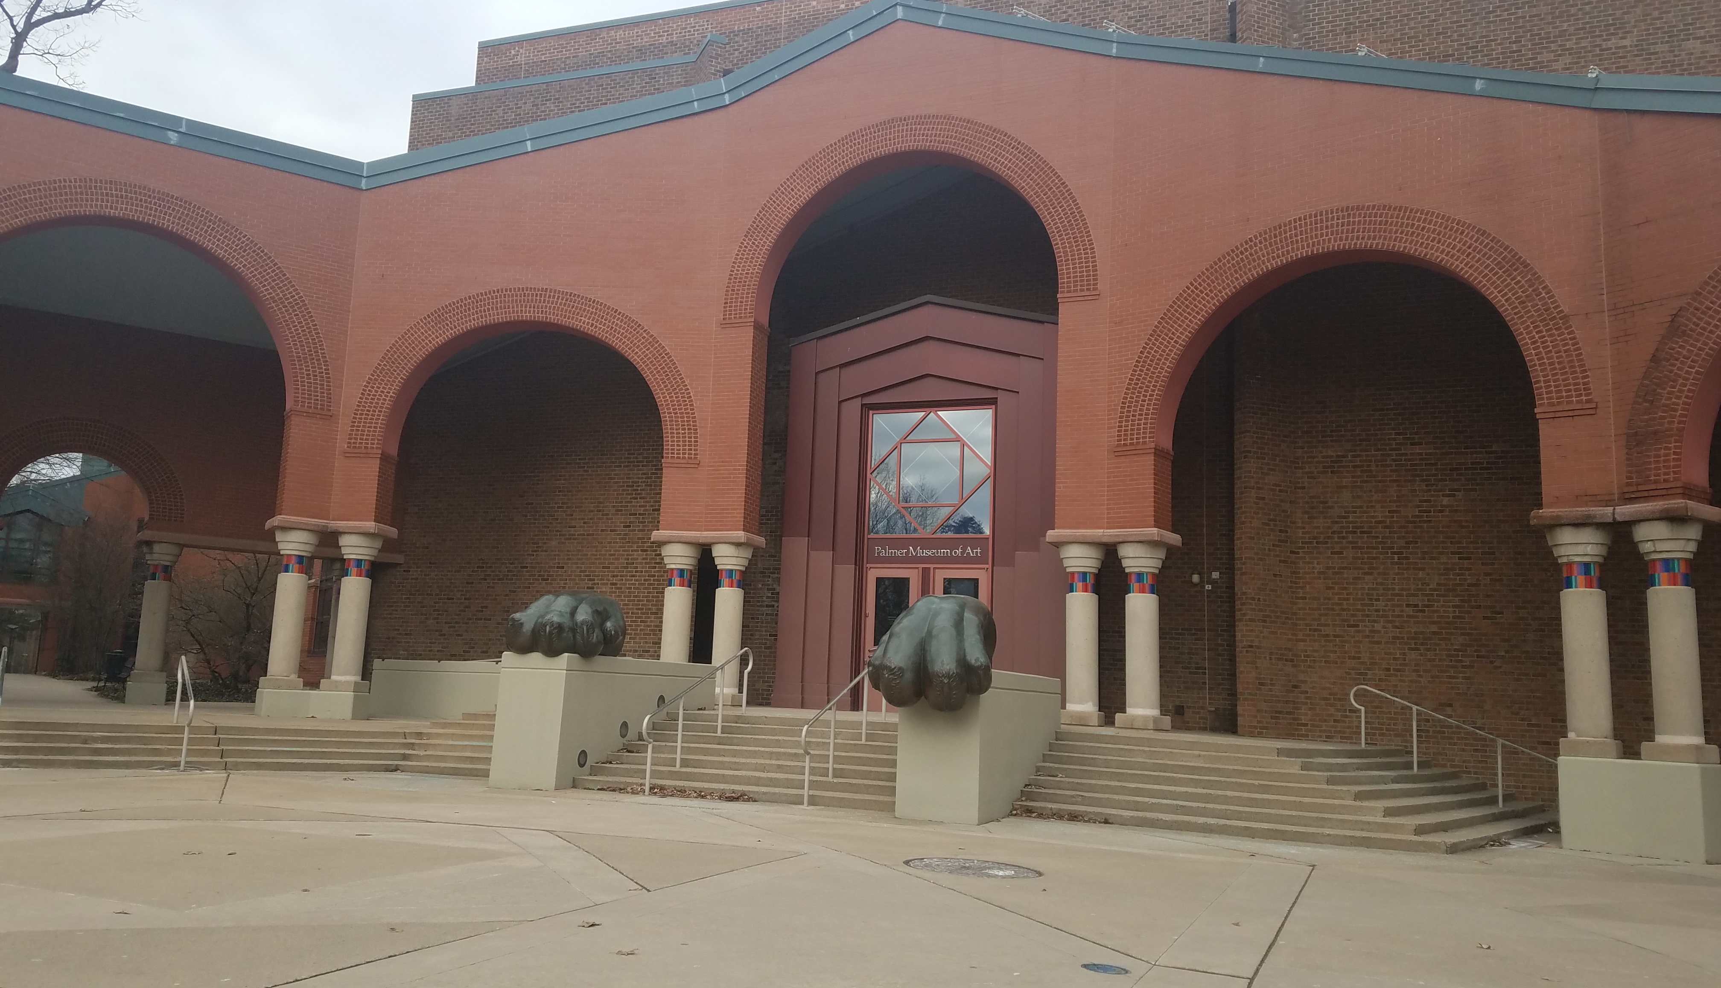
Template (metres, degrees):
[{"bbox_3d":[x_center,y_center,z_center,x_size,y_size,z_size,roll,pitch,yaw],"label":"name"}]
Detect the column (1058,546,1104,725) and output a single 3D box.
[{"bbox_3d":[3.339,2.107,19.375,0.700,2.685,0.700,-1,-9,23],"label":"column"}]

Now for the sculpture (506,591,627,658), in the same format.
[{"bbox_3d":[-3.840,1.707,16.856,1.400,0.860,1.300,2,-8,5],"label":"sculpture"}]

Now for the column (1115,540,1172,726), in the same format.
[{"bbox_3d":[4.099,2.046,18.859,0.690,2.700,0.690,-4,-10,39],"label":"column"}]

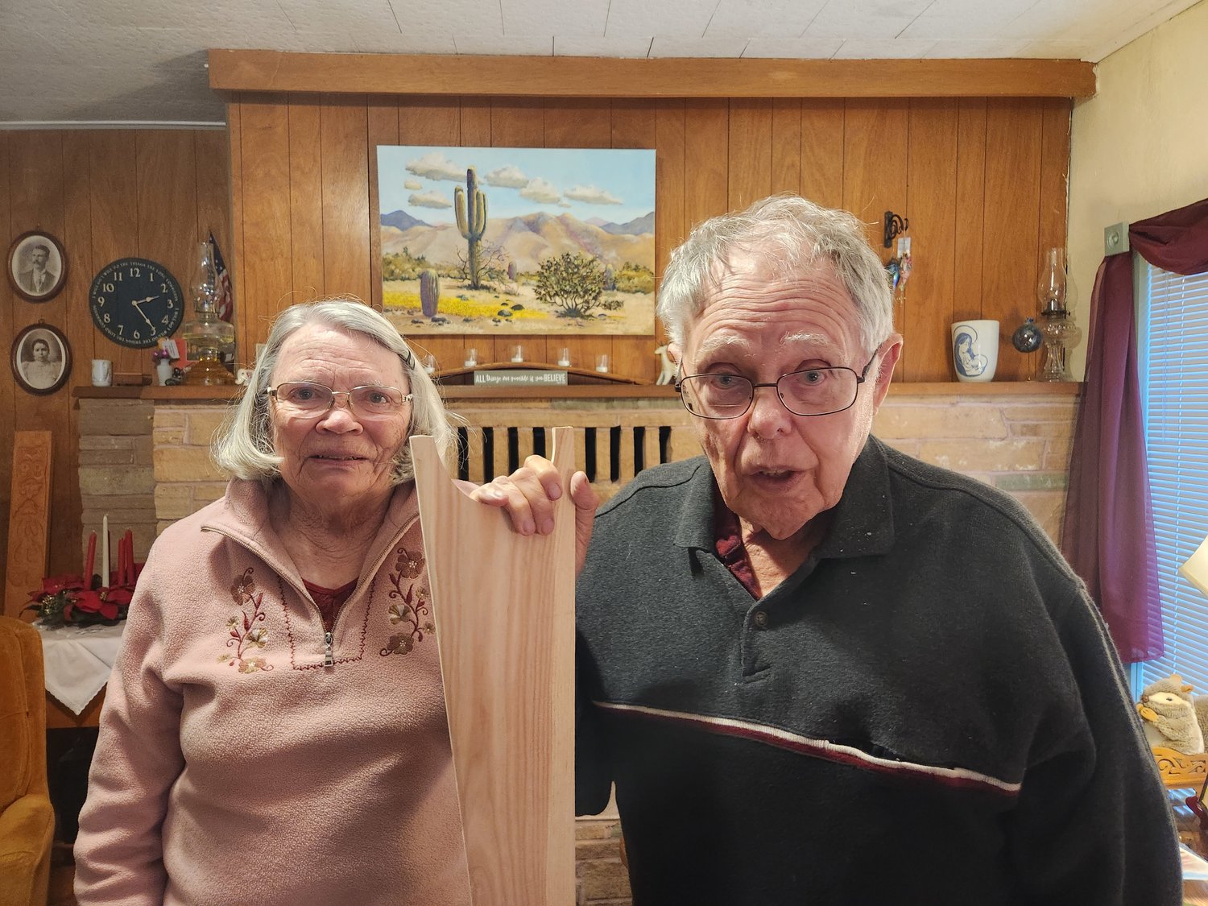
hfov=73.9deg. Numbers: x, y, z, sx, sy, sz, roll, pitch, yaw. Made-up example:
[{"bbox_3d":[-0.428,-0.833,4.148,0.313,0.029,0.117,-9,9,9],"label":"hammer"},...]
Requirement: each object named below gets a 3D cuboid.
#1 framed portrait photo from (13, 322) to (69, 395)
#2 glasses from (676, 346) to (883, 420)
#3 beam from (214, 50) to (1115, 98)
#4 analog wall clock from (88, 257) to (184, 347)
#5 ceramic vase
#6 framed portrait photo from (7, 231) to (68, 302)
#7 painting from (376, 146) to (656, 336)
[{"bbox_3d":[-2.232,-0.372,3.187,0.224,0.283,0.025,-1,4,-3],"label":"framed portrait photo"},{"bbox_3d":[0.141,-0.066,0.643,0.140,0.043,0.142,0,19,20],"label":"glasses"},{"bbox_3d":[0.200,-1.230,2.675,2.900,0.125,0.123,-1,4,-3],"label":"beam"},{"bbox_3d":[-1.855,-0.597,3.191,0.355,0.357,0.033,-1,4,-3],"label":"analog wall clock"},{"bbox_3d":[1.275,-0.348,2.760,0.165,0.212,0.160,2,4,30],"label":"ceramic vase"},{"bbox_3d":[-2.229,-0.734,3.164,0.220,0.279,0.025,-1,4,-3],"label":"framed portrait photo"},{"bbox_3d":[-0.284,-0.704,2.695,0.917,0.611,0.028,0,7,-3],"label":"painting"}]

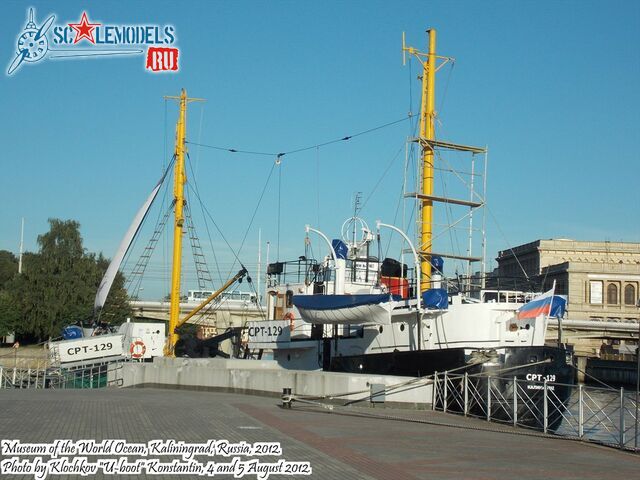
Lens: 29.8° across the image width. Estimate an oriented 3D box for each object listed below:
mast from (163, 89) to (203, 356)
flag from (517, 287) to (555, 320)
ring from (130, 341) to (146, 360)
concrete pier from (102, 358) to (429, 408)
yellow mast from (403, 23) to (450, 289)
[{"bbox_3d":[-6.851,-0.818,58.009,2.400,13.020,0.750,5,-5,-37],"label":"mast"},{"bbox_3d":[7.020,2.069,39.150,1.250,1.030,0.300,1,-5,-6],"label":"flag"},{"bbox_3d":[-7.294,4.401,48.300,0.710,0.710,0.120,5,-6,-37],"label":"ring"},{"bbox_3d":[-1.481,4.900,42.079,1.700,1.150,17.550,5,-6,-37],"label":"concrete pier"},{"bbox_3d":[3.959,-2.854,44.127,2.400,9.930,0.700,5,-5,-37],"label":"yellow mast"}]

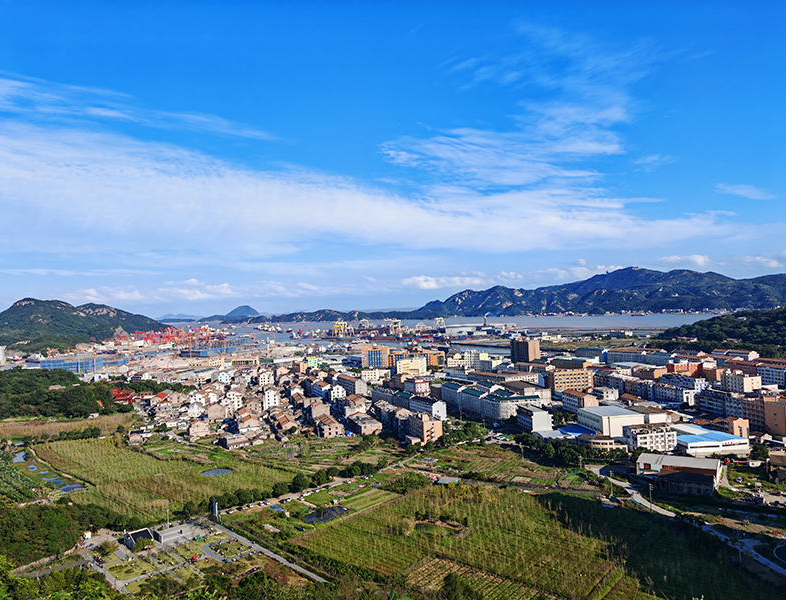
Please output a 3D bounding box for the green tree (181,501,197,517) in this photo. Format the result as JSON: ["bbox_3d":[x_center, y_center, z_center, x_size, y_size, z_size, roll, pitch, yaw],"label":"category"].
[{"bbox_3d":[-93.233,95.696,286.712,5.600,7.200,5.600,-3,-1,0],"label":"green tree"}]

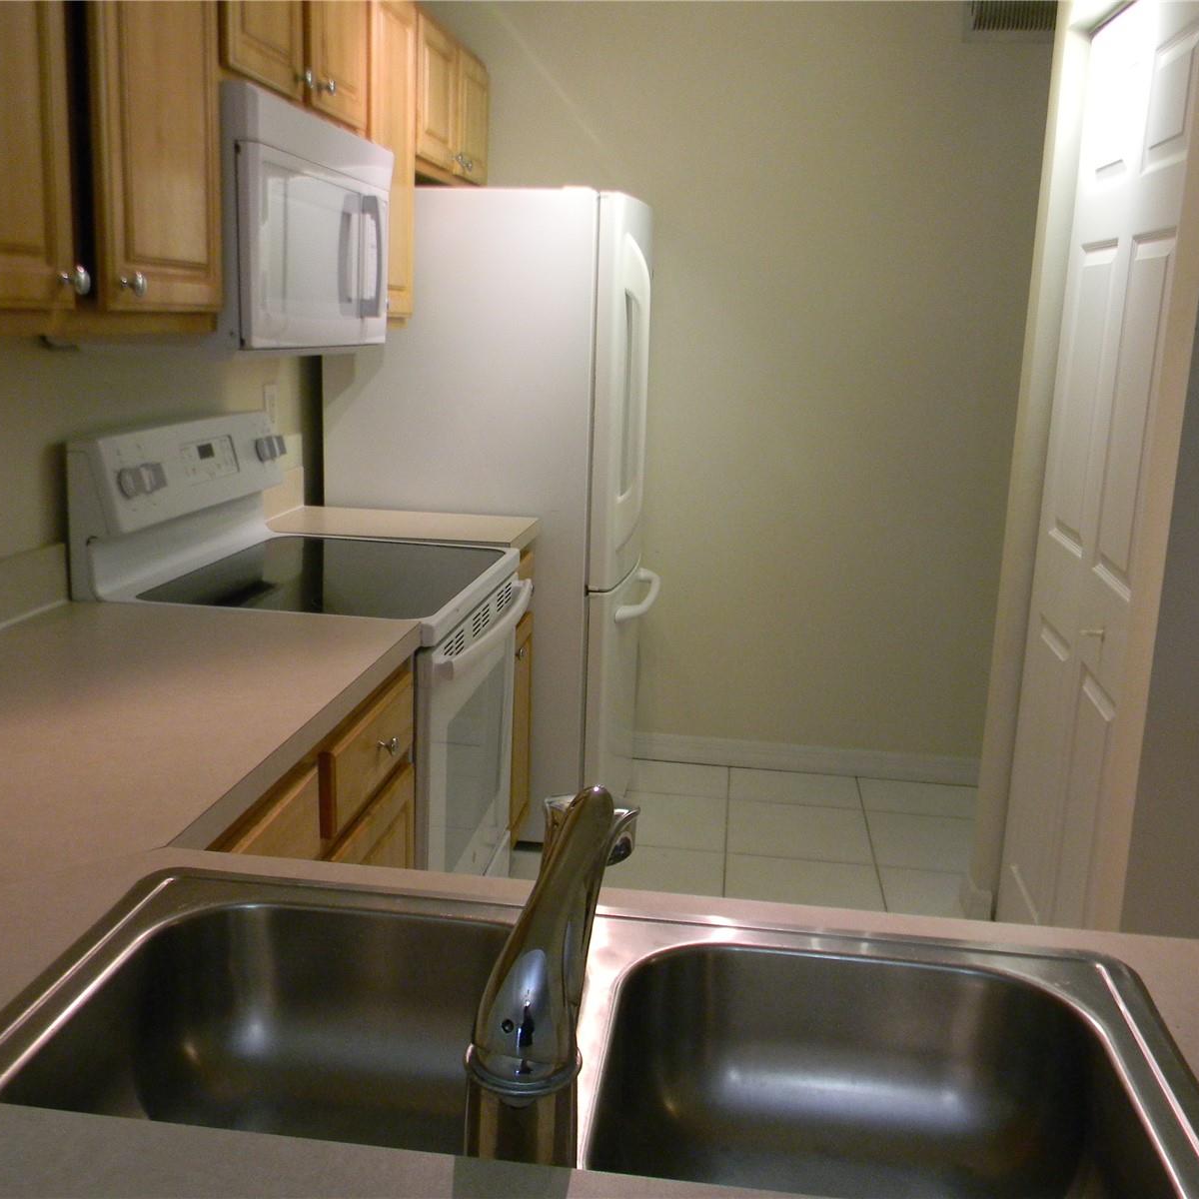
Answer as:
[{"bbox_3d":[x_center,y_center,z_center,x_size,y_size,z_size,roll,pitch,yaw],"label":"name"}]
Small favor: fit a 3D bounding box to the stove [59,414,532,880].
[{"bbox_3d":[-0.531,0.257,2.592,0.685,1.180,0.764,3,12,7],"label":"stove"}]

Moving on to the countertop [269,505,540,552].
[{"bbox_3d":[-0.484,-0.163,3.087,0.625,0.039,0.373,3,12,7],"label":"countertop"}]

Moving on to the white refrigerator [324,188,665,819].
[{"bbox_3d":[-0.257,-0.242,3.669,0.833,1.710,0.765,3,12,7],"label":"white refrigerator"}]

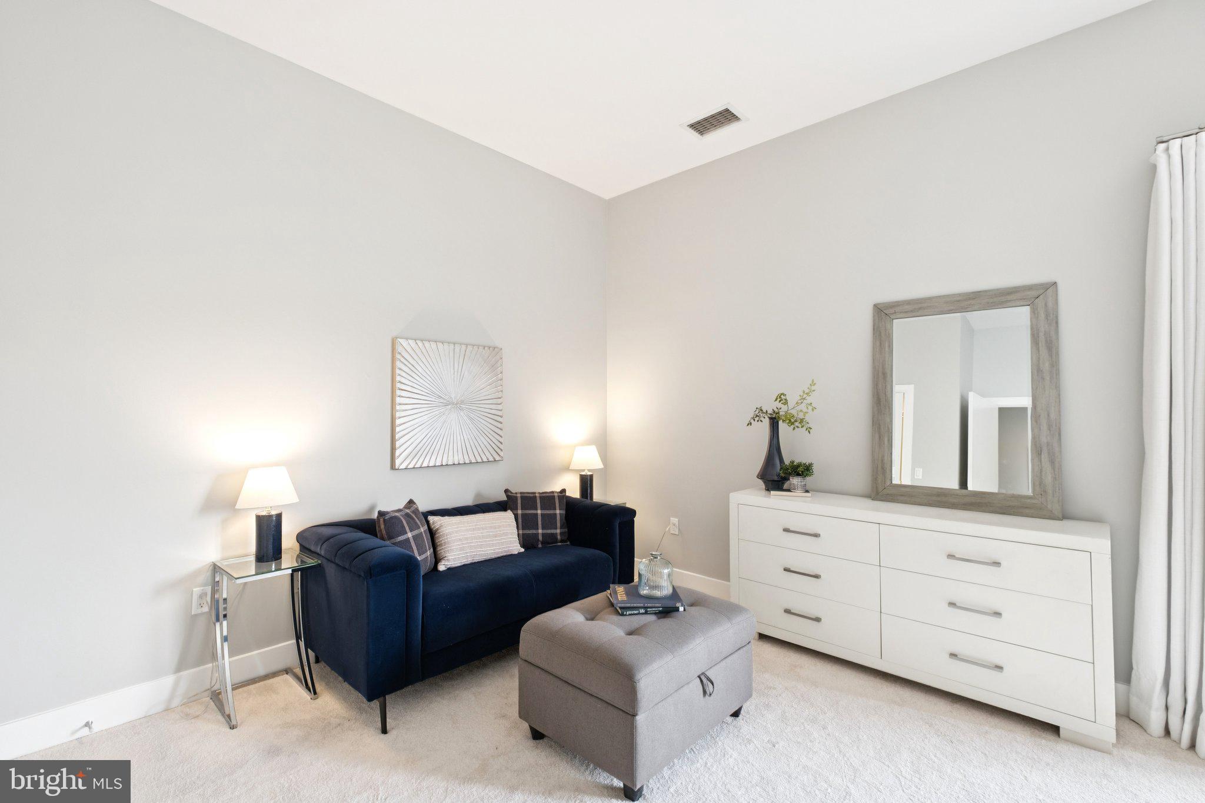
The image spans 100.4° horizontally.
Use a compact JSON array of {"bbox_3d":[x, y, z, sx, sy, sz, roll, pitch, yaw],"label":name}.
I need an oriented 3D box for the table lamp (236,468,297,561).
[{"bbox_3d":[-1.531,0.514,2.304,0.244,0.422,0.244,-1,-1,45],"label":"table lamp"}]

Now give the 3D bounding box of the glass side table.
[{"bbox_3d":[-1.535,1.036,2.292,0.354,0.622,0.324,-1,-1,45],"label":"glass side table"}]

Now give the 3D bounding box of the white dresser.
[{"bbox_3d":[1.459,0.934,2.542,1.579,0.812,0.347,-1,-1,43],"label":"white dresser"}]

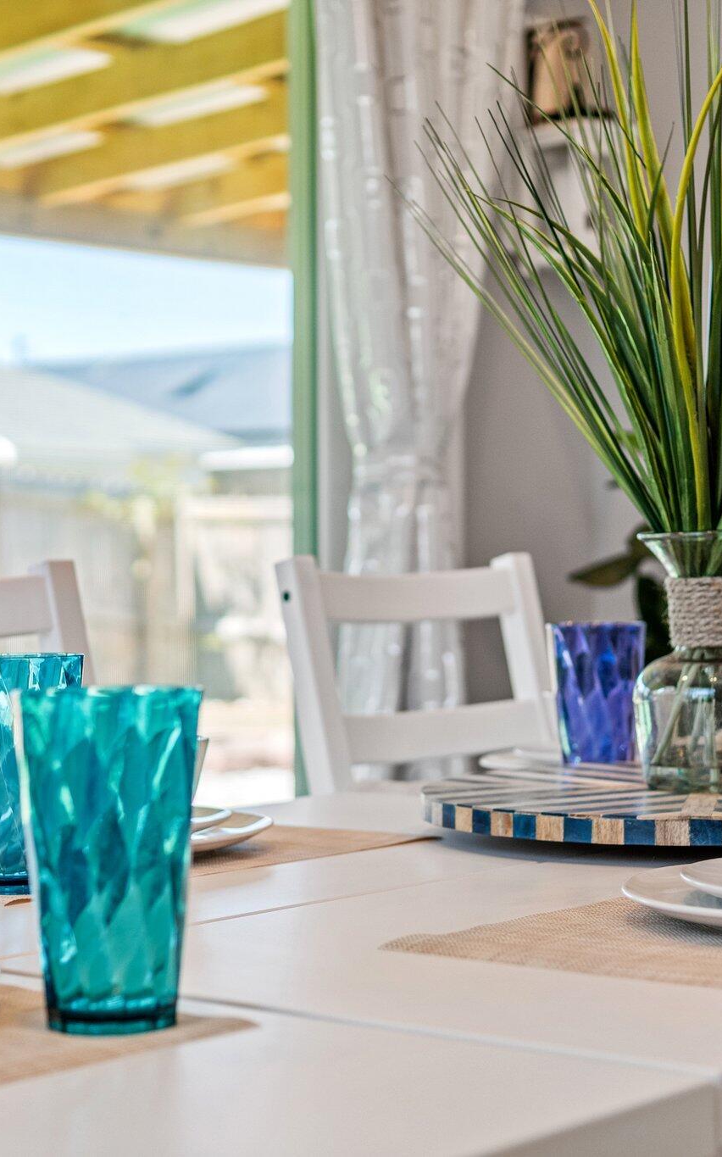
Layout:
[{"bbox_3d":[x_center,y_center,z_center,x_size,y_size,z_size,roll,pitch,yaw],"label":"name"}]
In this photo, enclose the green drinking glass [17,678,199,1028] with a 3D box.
[{"bbox_3d":[-0.121,0.135,1.050,0.089,0.160,0.089,-1,0,0],"label":"green drinking glass"}]

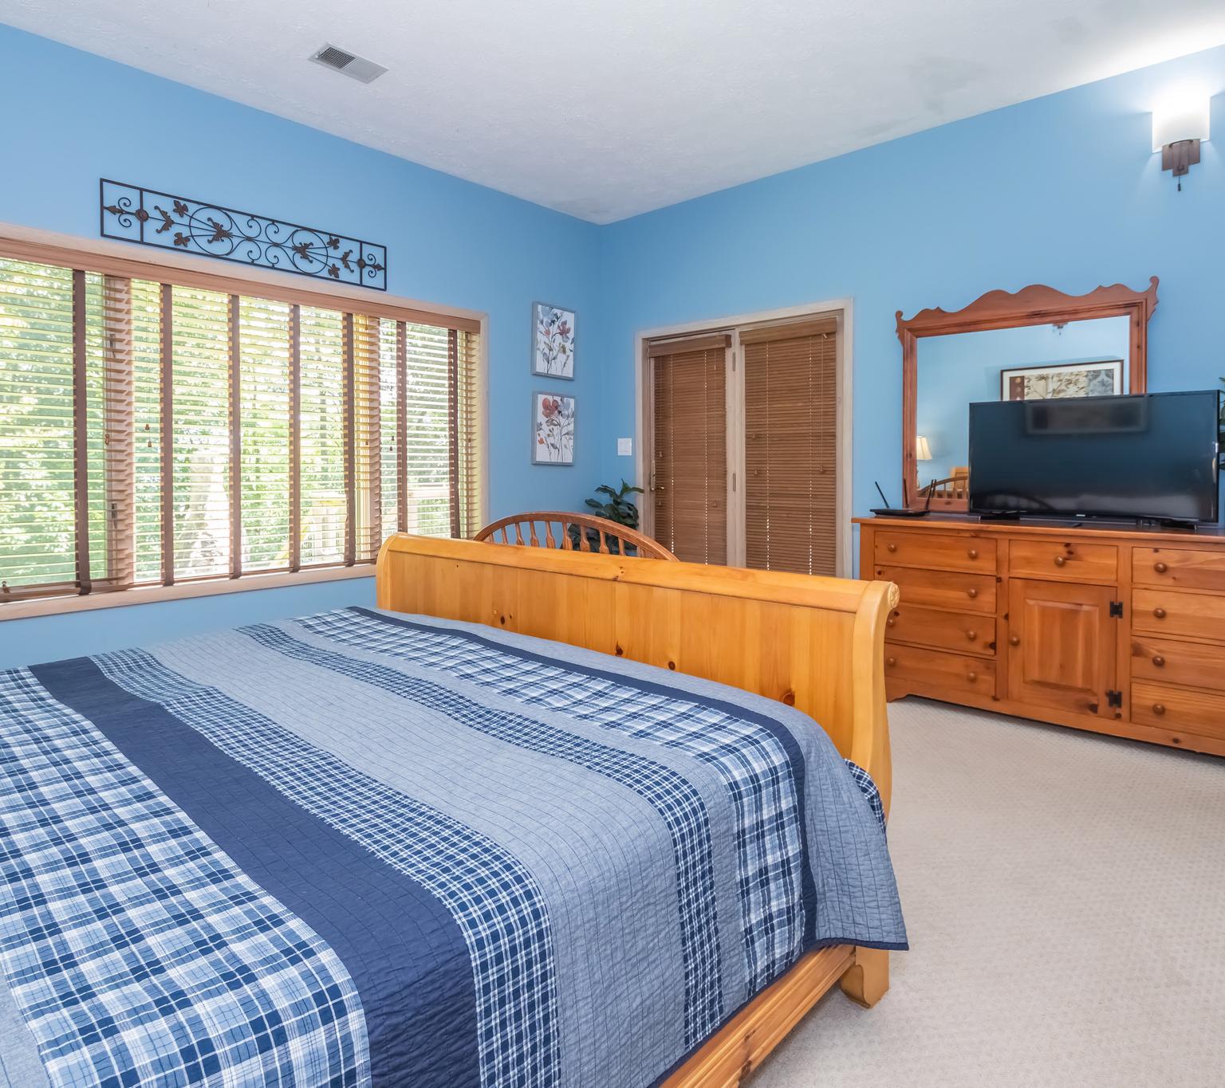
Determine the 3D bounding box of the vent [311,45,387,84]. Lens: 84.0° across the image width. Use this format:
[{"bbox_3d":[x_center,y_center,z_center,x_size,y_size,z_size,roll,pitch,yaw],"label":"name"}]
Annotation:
[{"bbox_3d":[-1.225,-2.225,3.174,0.198,0.021,0.289,4,6,42],"label":"vent"}]

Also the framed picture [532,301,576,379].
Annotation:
[{"bbox_3d":[-0.407,-1.457,4.923,0.030,0.516,0.392,4,6,42],"label":"framed picture"}]

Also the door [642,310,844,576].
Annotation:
[{"bbox_3d":[0.831,-0.387,4.586,1.492,2.147,0.098,4,6,42],"label":"door"}]

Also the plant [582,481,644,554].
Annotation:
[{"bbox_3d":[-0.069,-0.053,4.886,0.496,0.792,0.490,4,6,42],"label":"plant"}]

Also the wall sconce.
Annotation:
[{"bbox_3d":[2.569,-1.815,3.084,0.198,0.386,0.093,4,6,42],"label":"wall sconce"}]

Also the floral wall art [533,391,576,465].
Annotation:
[{"bbox_3d":[-0.409,-0.830,4.926,0.030,0.519,0.392,4,6,42],"label":"floral wall art"}]

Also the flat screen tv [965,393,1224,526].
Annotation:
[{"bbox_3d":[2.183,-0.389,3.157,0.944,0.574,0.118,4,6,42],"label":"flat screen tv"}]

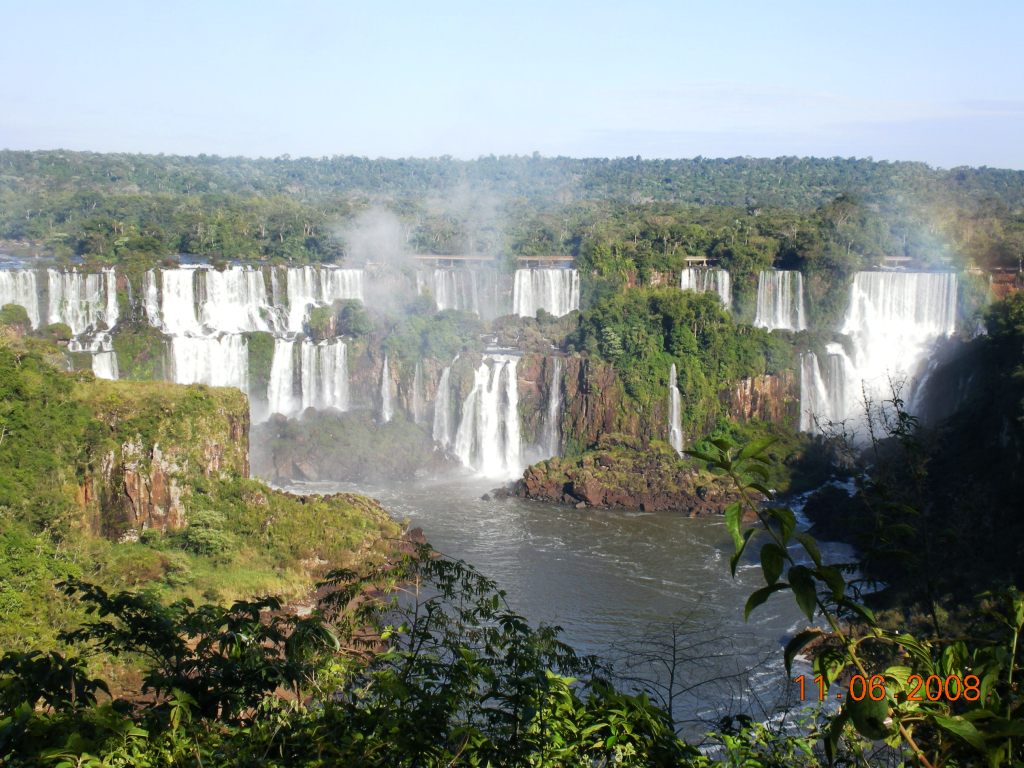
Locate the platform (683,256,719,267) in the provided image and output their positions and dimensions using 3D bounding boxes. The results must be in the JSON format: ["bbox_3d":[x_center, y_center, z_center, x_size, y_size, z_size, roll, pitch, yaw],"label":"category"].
[{"bbox_3d":[70.548,-45.847,620.000,13.400,3.600,3.800,1,8,3],"label":"platform"}]

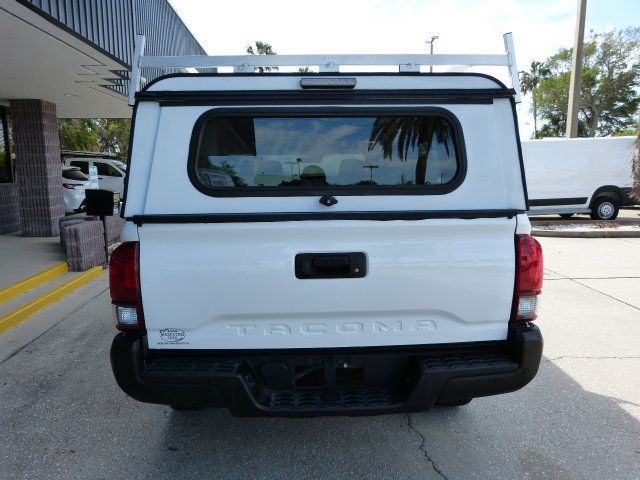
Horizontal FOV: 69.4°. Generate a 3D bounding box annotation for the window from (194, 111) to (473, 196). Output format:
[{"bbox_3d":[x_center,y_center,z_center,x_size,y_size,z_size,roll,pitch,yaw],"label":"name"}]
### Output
[{"bbox_3d":[0.029,-0.333,1.763,1.055,0.335,0.050,-1,3,-2],"label":"window"}]

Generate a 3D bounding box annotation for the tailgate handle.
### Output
[{"bbox_3d":[0.041,0.098,1.820,0.278,0.104,0.050,-1,8,-2],"label":"tailgate handle"}]

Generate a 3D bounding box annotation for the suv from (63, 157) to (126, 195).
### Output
[{"bbox_3d":[-7.220,-1.538,14.275,5.000,1.860,1.920,-1,8,-2],"label":"suv"}]

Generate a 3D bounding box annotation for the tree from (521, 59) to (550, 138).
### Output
[{"bbox_3d":[19.355,-10.383,41.676,3.000,11.400,3.000,-1,8,-2],"label":"tree"}]

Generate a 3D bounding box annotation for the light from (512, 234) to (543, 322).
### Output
[{"bbox_3d":[0.803,0.152,1.936,0.155,0.365,0.190,-1,8,-2],"label":"light"}]

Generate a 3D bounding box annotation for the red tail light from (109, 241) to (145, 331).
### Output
[{"bbox_3d":[-0.746,0.166,1.882,0.155,0.365,0.190,-1,8,-2],"label":"red tail light"}]

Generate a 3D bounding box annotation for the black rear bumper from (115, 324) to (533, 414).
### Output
[{"bbox_3d":[0.031,0.484,1.910,1.770,0.285,0.400,-1,8,-2],"label":"black rear bumper"}]

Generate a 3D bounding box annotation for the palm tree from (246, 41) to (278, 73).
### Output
[{"bbox_3d":[-4.931,-10.757,40.737,3.000,12.600,3.000,-1,8,-2],"label":"palm tree"}]

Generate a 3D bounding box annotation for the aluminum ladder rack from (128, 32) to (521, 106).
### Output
[{"bbox_3d":[-0.001,-0.769,2.498,1.560,0.270,1.400,-1,8,-2],"label":"aluminum ladder rack"}]

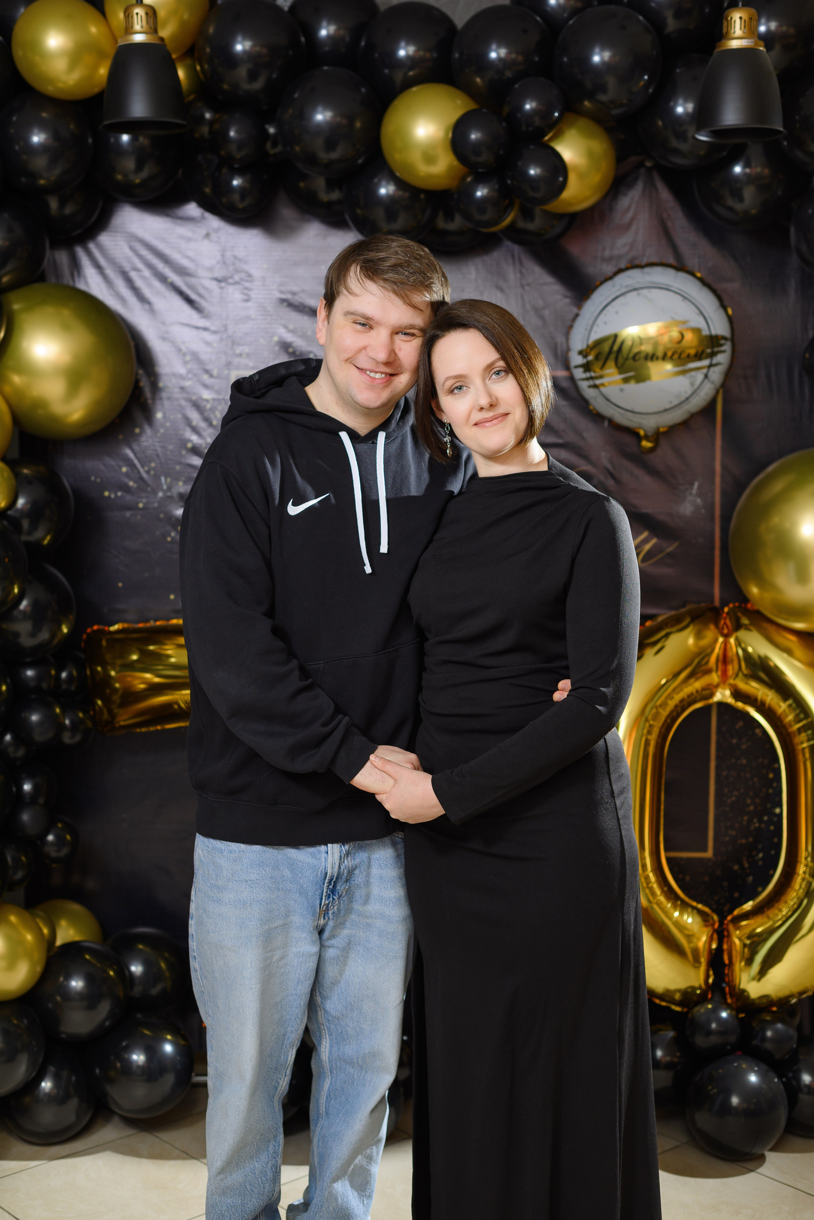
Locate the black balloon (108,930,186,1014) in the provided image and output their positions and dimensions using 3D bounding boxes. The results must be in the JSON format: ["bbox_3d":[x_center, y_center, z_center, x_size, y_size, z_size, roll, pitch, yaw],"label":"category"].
[{"bbox_3d":[-0.569,0.787,3.699,0.187,0.191,0.187,0,6,4],"label":"black balloon"}]

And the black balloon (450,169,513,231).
[{"bbox_3d":[0.147,-0.799,3.292,0.120,0.118,0.120,0,6,4],"label":"black balloon"}]

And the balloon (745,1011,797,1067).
[{"bbox_3d":[0.781,0.919,3.630,0.110,0.115,0.110,0,6,0],"label":"balloon"}]

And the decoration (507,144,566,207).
[{"bbox_3d":[0.261,-0.882,3.430,0.124,0.129,0.124,0,6,0],"label":"decoration"}]

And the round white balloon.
[{"bbox_3d":[0.509,-0.542,3.547,0.345,0.369,0.160,0,6,4],"label":"round white balloon"}]

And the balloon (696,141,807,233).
[{"bbox_3d":[0.713,-0.899,3.530,0.220,0.214,0.223,0,6,0],"label":"balloon"}]

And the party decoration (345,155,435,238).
[{"bbox_3d":[-0.036,-0.861,3.514,0.192,0.192,0.198,0,6,0],"label":"party decoration"}]

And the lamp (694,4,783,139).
[{"bbox_3d":[0.550,-0.889,2.789,0.152,0.203,0.152,0,6,4],"label":"lamp"}]

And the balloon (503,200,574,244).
[{"bbox_3d":[0.257,-0.827,3.400,0.185,0.191,0.185,0,6,4],"label":"balloon"}]

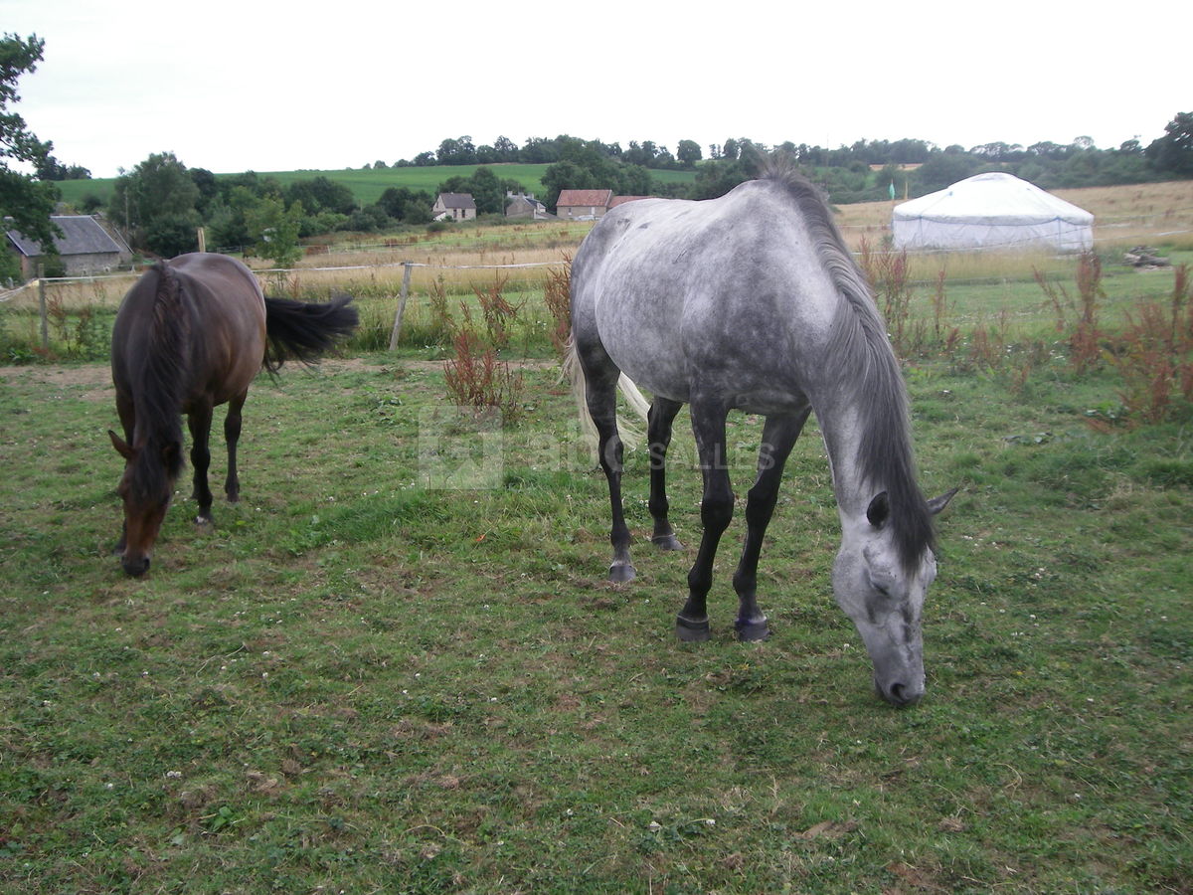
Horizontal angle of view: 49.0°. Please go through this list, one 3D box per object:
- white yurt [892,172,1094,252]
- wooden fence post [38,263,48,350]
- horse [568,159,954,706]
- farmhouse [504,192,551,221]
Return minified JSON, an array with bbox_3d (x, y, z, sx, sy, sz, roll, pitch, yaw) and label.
[{"bbox_3d":[13.803,-8.131,45.571,6.750,2.810,6.750,7,12,36],"label":"white yurt"},{"bbox_3d":[-7.266,-1.839,17.208,0.080,1.131,0.080,0,9,0],"label":"wooden fence post"},{"bbox_3d":[0.462,-0.182,4.930,0.679,1.680,2.217,-4,11,-23],"label":"horse"},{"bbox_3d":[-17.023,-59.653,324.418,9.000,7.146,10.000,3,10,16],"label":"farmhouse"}]

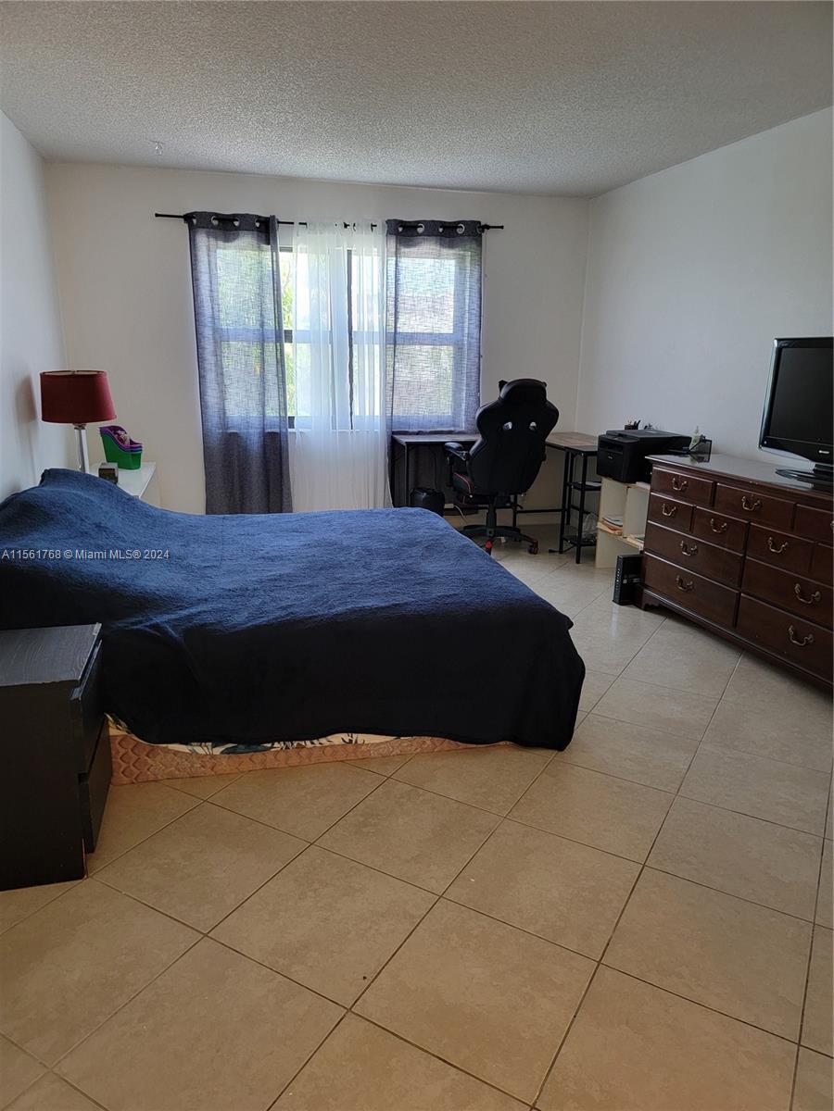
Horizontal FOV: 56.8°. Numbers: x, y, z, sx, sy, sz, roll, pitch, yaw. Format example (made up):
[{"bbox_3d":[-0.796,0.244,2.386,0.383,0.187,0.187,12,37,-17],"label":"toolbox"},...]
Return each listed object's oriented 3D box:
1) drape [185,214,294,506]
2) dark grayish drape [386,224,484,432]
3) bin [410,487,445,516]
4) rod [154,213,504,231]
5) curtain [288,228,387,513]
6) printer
[{"bbox_3d":[-1.209,-1.218,5.353,0.620,2.090,0.110,-2,15,-12],"label":"drape"},{"bbox_3d":[0.111,-1.296,5.628,0.700,2.080,0.110,-2,15,-12],"label":"dark grayish drape"},{"bbox_3d":[0.079,-0.283,5.590,0.250,0.340,0.250,-2,15,-14],"label":"bin"},{"bbox_3d":[-0.531,-2.257,5.223,2.340,0.050,0.080,-3,15,-12],"label":"rod"},{"bbox_3d":[-0.547,-1.240,5.506,0.720,2.090,0.090,-2,15,-12],"label":"curtain"},{"bbox_3d":[1.395,-0.617,4.782,0.385,0.290,0.405,-2,15,-14],"label":"printer"}]

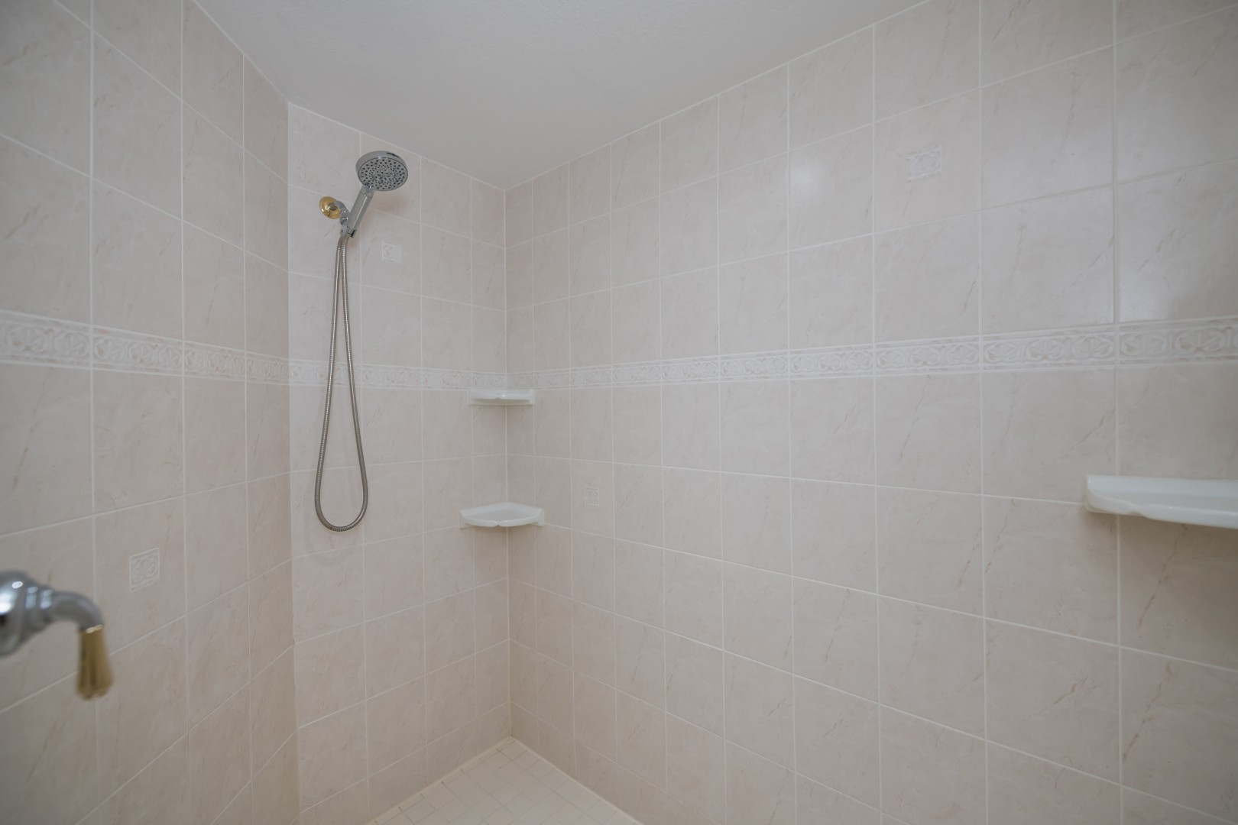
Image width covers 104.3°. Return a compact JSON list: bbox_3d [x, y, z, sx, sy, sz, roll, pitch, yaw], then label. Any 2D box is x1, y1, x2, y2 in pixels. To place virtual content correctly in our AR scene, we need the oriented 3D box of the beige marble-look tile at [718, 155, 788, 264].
[{"bbox_3d":[0.370,-0.550,1.328,0.199,0.256,0.010,0,0,39],"label":"beige marble-look tile"}]

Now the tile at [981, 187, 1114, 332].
[{"bbox_3d":[0.839,-0.294,0.949,0.193,0.256,0.009,0,0,39],"label":"tile"}]

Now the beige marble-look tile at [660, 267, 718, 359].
[{"bbox_3d":[0.215,-0.290,1.444,0.196,0.254,0.010,0,1,39],"label":"beige marble-look tile"}]

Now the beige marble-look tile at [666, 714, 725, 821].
[{"bbox_3d":[0.229,1.071,1.453,0.197,0.254,0.010,0,1,39],"label":"beige marble-look tile"}]

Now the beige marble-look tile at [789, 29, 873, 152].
[{"bbox_3d":[0.524,-0.799,1.199,0.199,0.234,0.009,0,0,39],"label":"beige marble-look tile"}]

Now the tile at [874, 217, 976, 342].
[{"bbox_3d":[0.686,-0.292,1.078,0.199,0.256,0.010,0,0,39],"label":"tile"}]

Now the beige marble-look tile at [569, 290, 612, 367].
[{"bbox_3d":[-0.097,-0.289,1.708,0.199,0.256,0.010,0,0,39],"label":"beige marble-look tile"}]

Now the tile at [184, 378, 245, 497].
[{"bbox_3d":[-0.962,0.052,1.151,0.009,0.250,0.200,0,0,-5],"label":"tile"}]

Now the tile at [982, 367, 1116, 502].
[{"bbox_3d":[0.845,0.043,0.954,0.199,0.256,0.010,0,0,39],"label":"tile"}]

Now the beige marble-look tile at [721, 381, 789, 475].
[{"bbox_3d":[0.376,0.045,1.332,0.199,0.256,0.010,0,0,39],"label":"beige marble-look tile"}]

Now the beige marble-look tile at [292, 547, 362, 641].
[{"bbox_3d":[-0.916,0.572,1.531,0.009,0.250,0.200,0,0,42],"label":"beige marble-look tile"}]

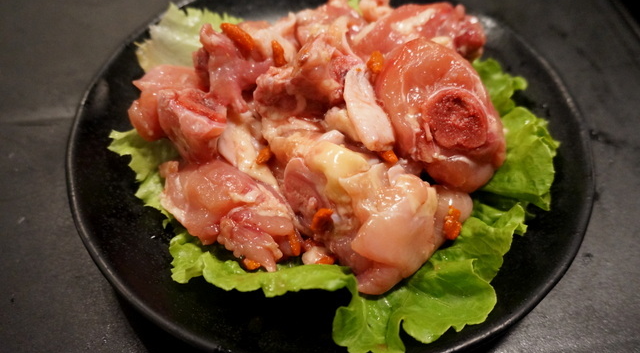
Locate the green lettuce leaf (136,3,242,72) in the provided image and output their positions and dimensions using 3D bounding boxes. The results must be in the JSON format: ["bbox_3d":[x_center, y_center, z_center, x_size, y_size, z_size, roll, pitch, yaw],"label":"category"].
[{"bbox_3d":[-0.062,-0.069,0.263,0.058,0.025,0.070,34,60,22],"label":"green lettuce leaf"}]

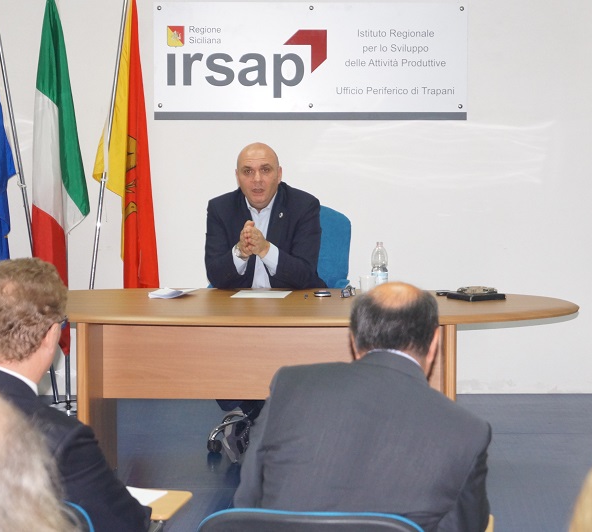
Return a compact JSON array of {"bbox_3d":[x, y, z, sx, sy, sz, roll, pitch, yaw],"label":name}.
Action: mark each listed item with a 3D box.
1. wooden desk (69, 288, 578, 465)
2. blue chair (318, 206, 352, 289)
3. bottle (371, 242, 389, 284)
[{"bbox_3d":[-0.087,0.505,7.072,2.340,0.727,1.040,0,5,1],"label":"wooden desk"},{"bbox_3d":[-0.067,0.257,7.954,0.630,1.070,0.640,0,5,1],"label":"blue chair"},{"bbox_3d":[0.329,0.018,7.224,0.067,0.220,0.067,0,5,1],"label":"bottle"}]

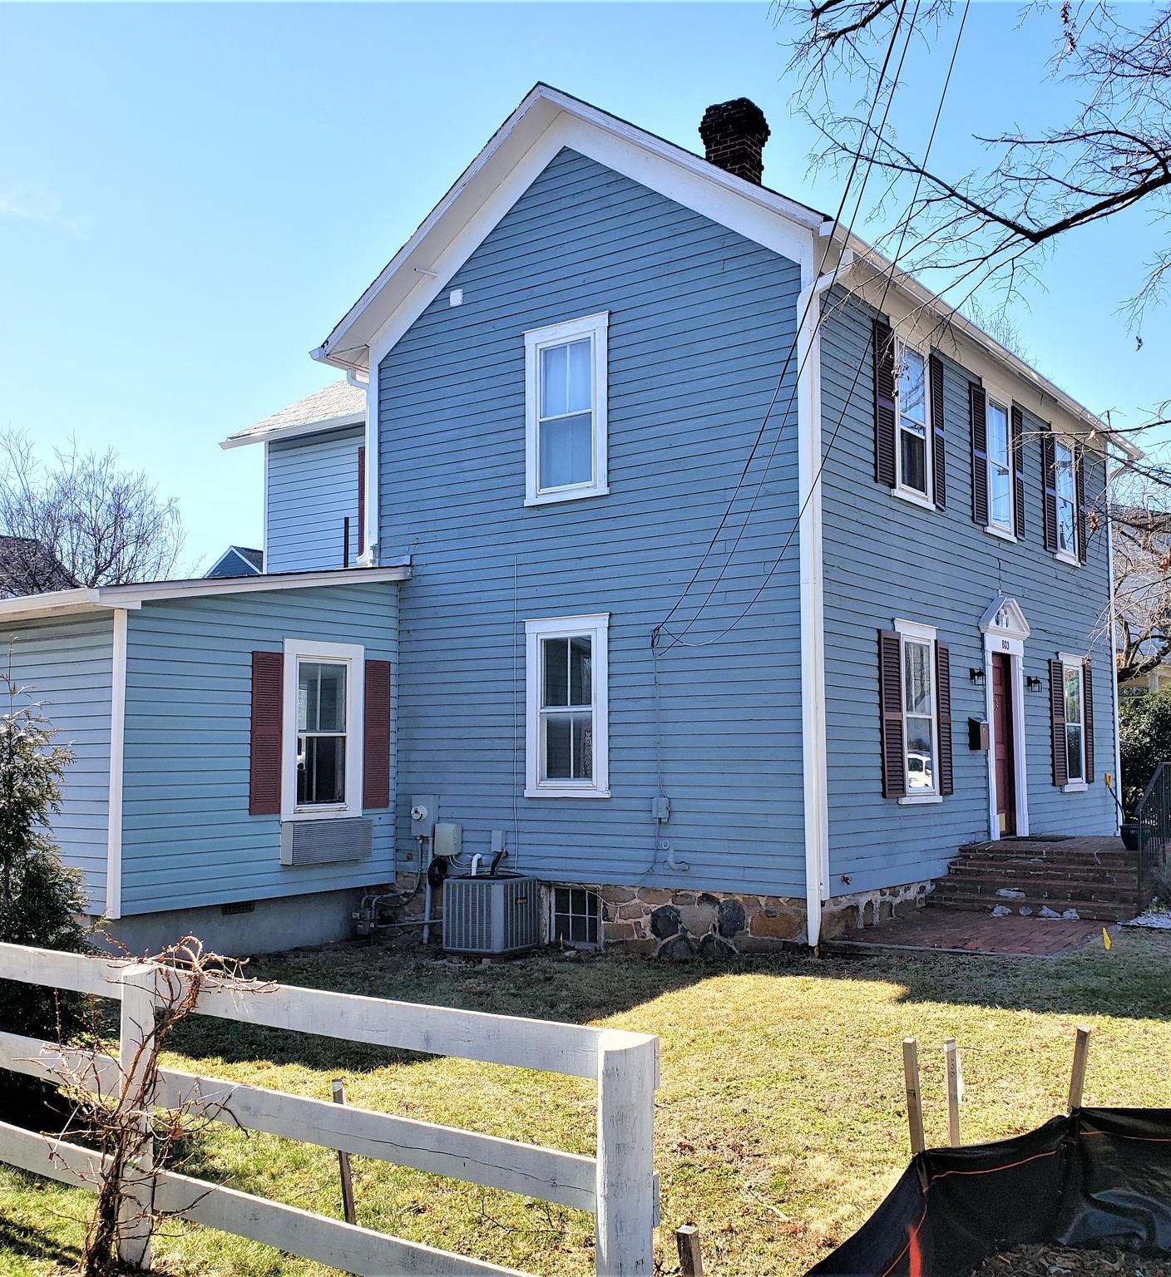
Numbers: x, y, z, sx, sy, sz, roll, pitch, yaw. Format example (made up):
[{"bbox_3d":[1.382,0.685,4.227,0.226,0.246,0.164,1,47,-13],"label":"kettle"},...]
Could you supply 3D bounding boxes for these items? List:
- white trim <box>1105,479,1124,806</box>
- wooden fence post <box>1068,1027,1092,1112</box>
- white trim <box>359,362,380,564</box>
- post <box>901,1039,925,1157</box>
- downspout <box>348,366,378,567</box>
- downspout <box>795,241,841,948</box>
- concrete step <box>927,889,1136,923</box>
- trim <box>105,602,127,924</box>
[{"bbox_3d":[7.681,0.133,18.280,0.315,5.498,0.110,-4,-7,37],"label":"white trim"},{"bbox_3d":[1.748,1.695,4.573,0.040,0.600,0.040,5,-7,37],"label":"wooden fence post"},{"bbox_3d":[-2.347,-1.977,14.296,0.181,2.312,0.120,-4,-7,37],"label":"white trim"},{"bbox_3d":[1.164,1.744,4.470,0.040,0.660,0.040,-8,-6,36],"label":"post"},{"bbox_3d":[-2.582,-1.987,14.516,0.370,2.328,0.110,-4,-7,37],"label":"downspout"},{"bbox_3d":[2.035,-0.359,10.747,0.439,5.832,0.100,-4,-7,37],"label":"downspout"},{"bbox_3d":[4.158,2.511,11.953,1.871,0.111,0.300,-4,-7,37],"label":"concrete step"},{"bbox_3d":[-4.038,1.085,11.062,0.085,2.622,0.085,-4,-7,37],"label":"trim"}]

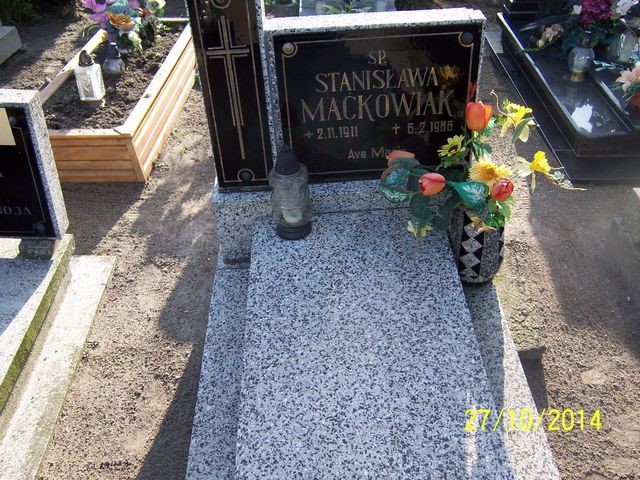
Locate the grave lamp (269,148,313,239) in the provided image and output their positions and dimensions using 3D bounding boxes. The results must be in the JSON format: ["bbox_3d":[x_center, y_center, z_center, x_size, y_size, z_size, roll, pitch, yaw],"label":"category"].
[{"bbox_3d":[-0.084,-0.133,1.785,0.112,0.280,0.112,-3,40,1],"label":"grave lamp"}]

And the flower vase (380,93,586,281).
[{"bbox_3d":[0.452,-0.073,1.750,0.550,0.570,0.380,-3,40,1],"label":"flower vase"}]

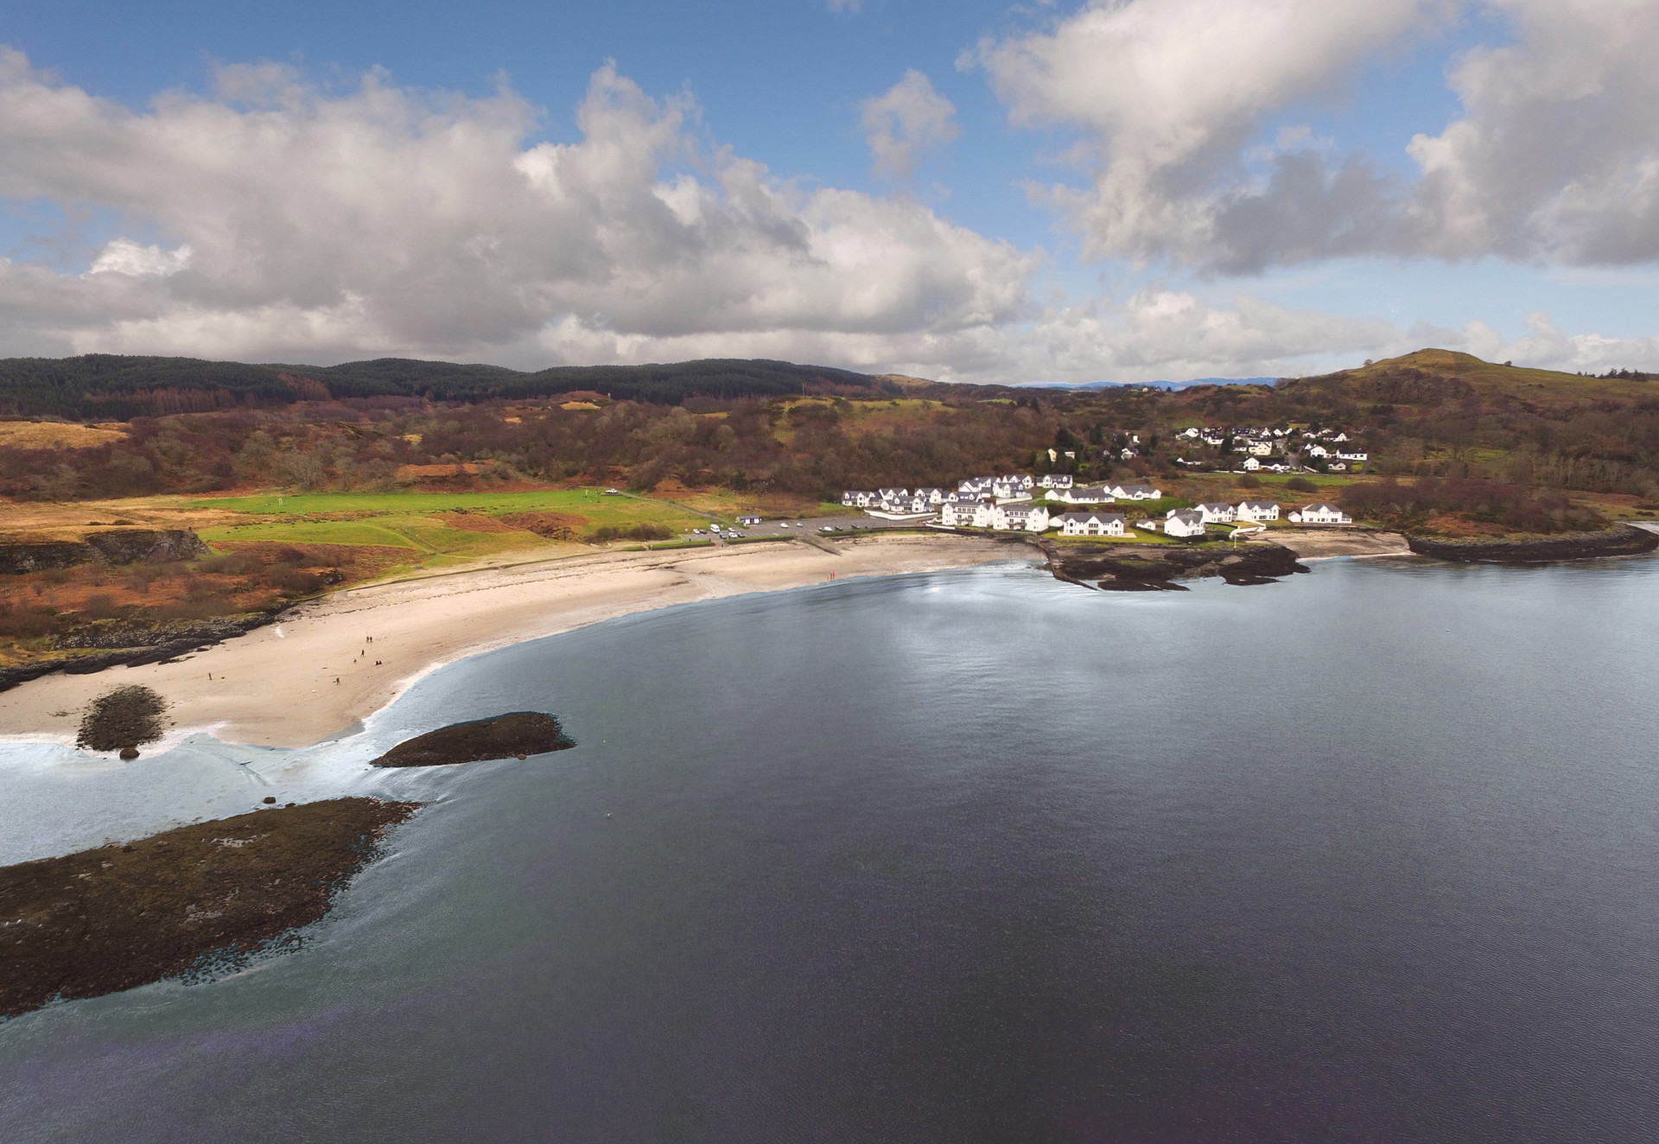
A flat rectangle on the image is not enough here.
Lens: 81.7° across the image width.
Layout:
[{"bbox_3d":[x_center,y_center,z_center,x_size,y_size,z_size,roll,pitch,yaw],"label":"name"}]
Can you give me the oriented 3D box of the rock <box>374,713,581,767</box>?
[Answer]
[{"bbox_3d":[-62.800,29.300,169.500,32.500,2.400,21.500,-5,12,-28],"label":"rock"}]

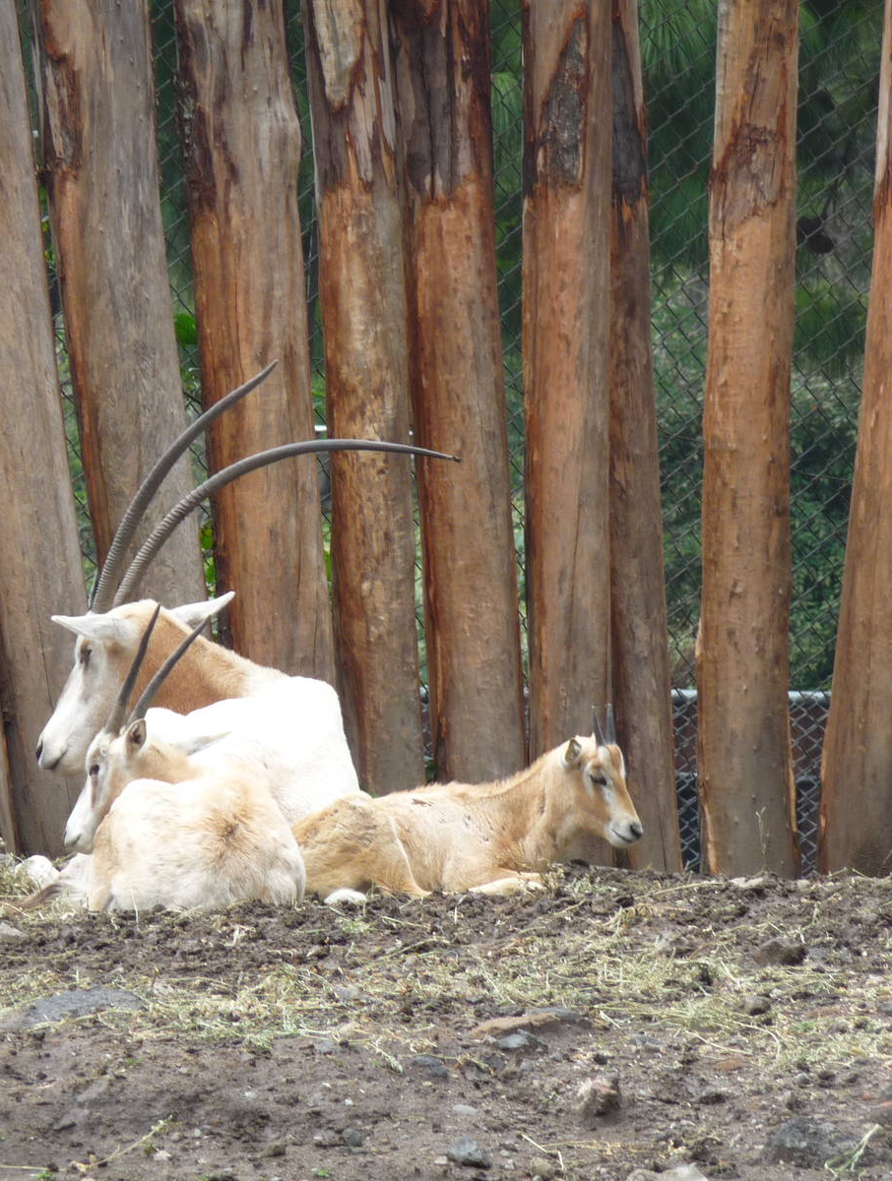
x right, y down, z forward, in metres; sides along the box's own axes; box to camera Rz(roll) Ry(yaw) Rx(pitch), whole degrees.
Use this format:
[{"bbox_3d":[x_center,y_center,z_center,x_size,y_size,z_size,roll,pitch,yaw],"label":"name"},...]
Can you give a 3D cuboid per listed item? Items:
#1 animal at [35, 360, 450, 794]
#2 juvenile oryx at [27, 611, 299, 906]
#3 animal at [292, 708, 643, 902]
[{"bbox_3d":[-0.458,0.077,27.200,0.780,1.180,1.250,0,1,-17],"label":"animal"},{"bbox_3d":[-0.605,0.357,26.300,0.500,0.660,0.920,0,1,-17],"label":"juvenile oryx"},{"bbox_3d":[0.039,0.472,26.400,0.790,0.430,0.360,0,1,0],"label":"animal"}]

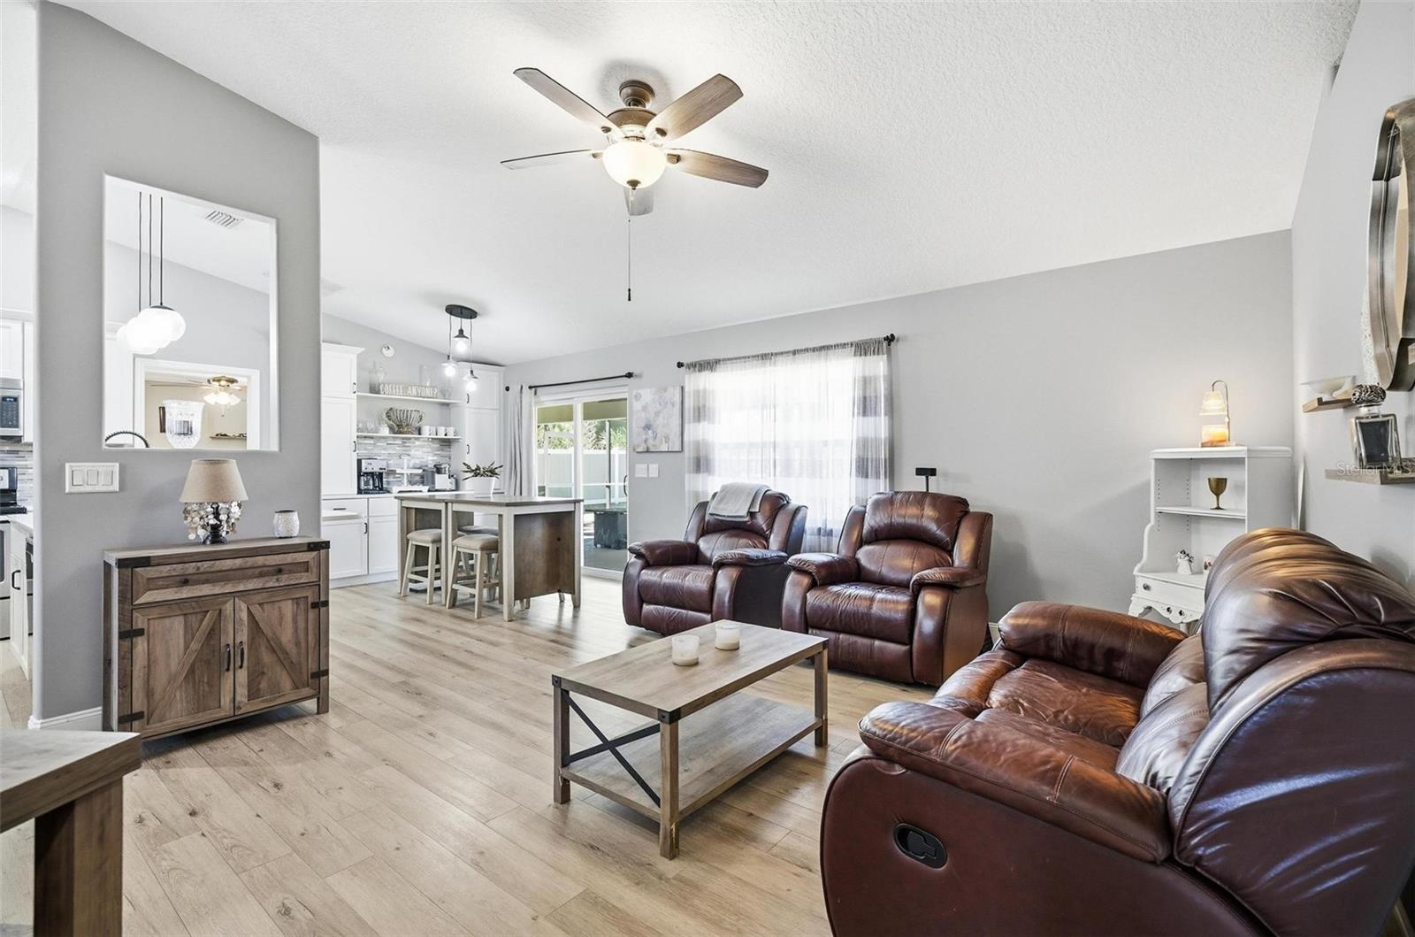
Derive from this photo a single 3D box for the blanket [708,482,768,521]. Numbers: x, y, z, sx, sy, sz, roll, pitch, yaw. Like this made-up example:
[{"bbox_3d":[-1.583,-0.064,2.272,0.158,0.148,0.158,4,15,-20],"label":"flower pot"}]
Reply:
[{"bbox_3d":[0.253,0.270,5.170,0.470,0.310,0.260,0,0,41],"label":"blanket"}]

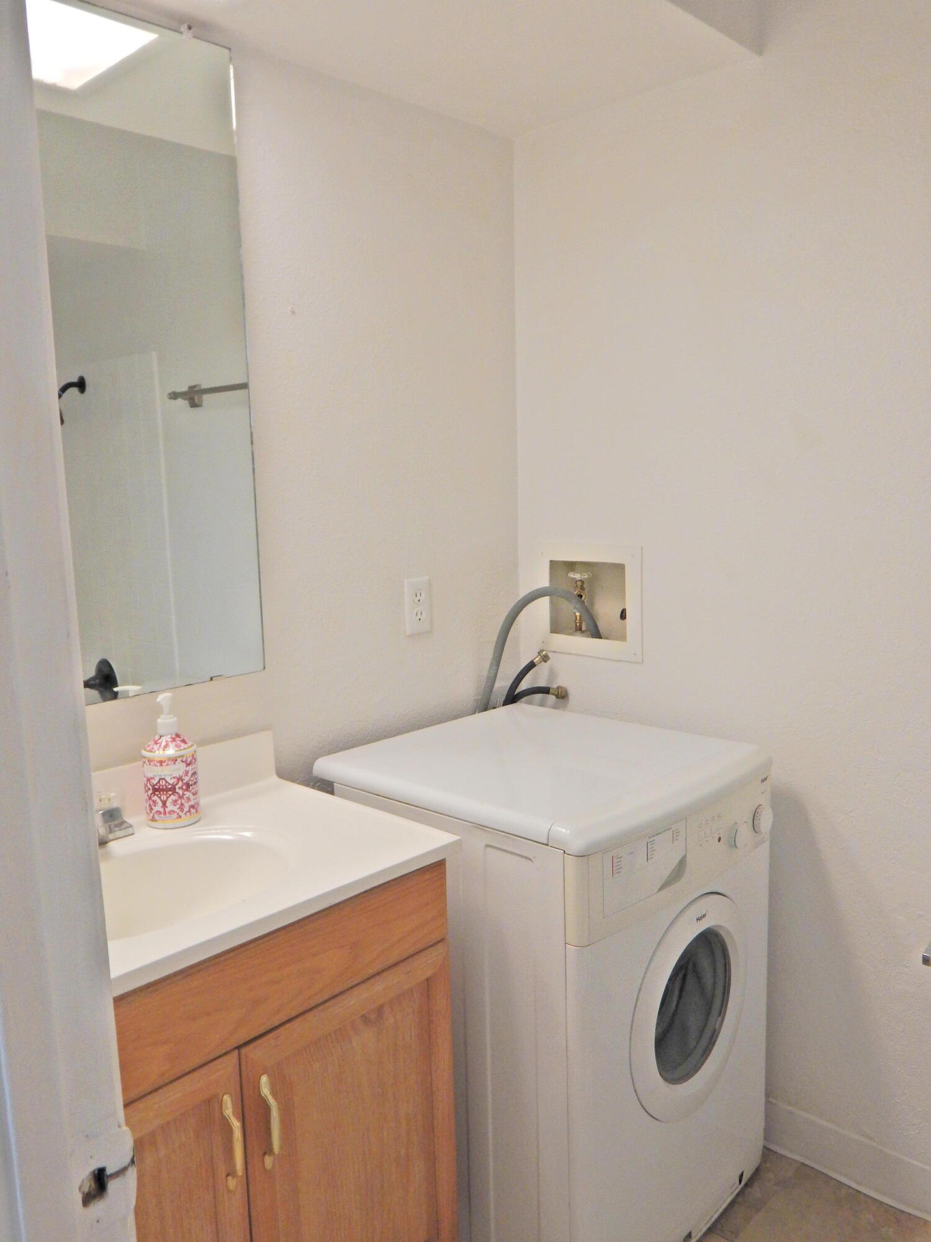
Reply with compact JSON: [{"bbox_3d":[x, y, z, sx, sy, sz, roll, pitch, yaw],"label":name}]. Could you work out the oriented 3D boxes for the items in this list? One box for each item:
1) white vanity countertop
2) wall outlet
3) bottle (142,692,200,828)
[{"bbox_3d":[-0.444,0.317,1.367,0.466,0.112,0.787,6,11,43],"label":"white vanity countertop"},{"bbox_3d":[-0.093,-0.029,2.039,0.008,0.115,0.071,6,11,43],"label":"wall outlet"},{"bbox_3d":[-0.465,0.214,1.585,0.085,0.206,0.085,1,9,18],"label":"bottle"}]

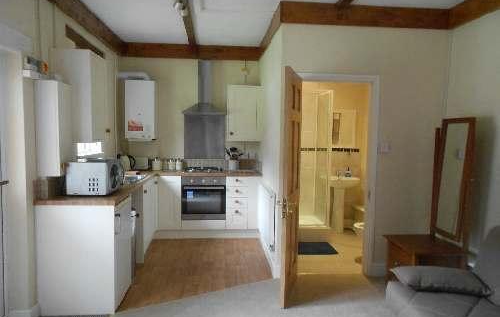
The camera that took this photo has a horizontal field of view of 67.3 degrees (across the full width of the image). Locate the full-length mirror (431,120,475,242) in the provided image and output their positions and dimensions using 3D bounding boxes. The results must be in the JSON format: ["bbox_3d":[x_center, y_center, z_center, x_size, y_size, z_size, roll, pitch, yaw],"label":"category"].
[{"bbox_3d":[1.861,0.193,3.435,0.110,1.097,0.450,0,4,-5],"label":"full-length mirror"}]

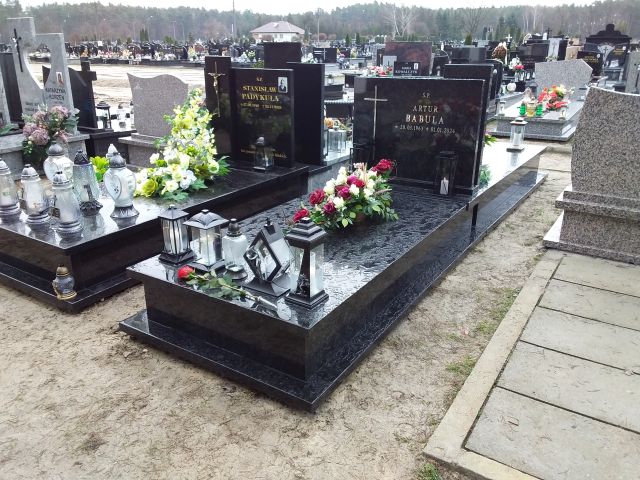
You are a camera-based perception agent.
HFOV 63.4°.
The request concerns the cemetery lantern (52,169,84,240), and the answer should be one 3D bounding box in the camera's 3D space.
[{"bbox_3d":[-1.286,-0.200,2.628,0.122,0.289,0.122,13,24,31],"label":"cemetery lantern"}]

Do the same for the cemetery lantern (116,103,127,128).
[{"bbox_3d":[-2.494,-1.539,6.445,0.134,0.323,0.134,-8,22,-19],"label":"cemetery lantern"}]

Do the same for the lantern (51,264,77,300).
[{"bbox_3d":[-1.345,0.214,2.720,0.111,0.179,0.111,-11,23,-27],"label":"lantern"}]

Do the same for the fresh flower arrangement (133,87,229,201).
[{"bbox_3d":[-0.891,-0.649,3.329,0.496,0.641,0.434,13,24,31],"label":"fresh flower arrangement"}]

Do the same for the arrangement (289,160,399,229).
[{"bbox_3d":[0.180,-0.246,2.970,0.412,0.309,0.639,13,24,31],"label":"arrangement"}]

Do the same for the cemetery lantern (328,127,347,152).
[{"bbox_3d":[0.186,-0.990,5.034,0.151,0.246,0.157,13,24,31],"label":"cemetery lantern"}]

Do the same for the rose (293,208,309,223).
[{"bbox_3d":[-0.093,-0.127,2.686,0.081,0.064,0.077,13,24,31],"label":"rose"}]

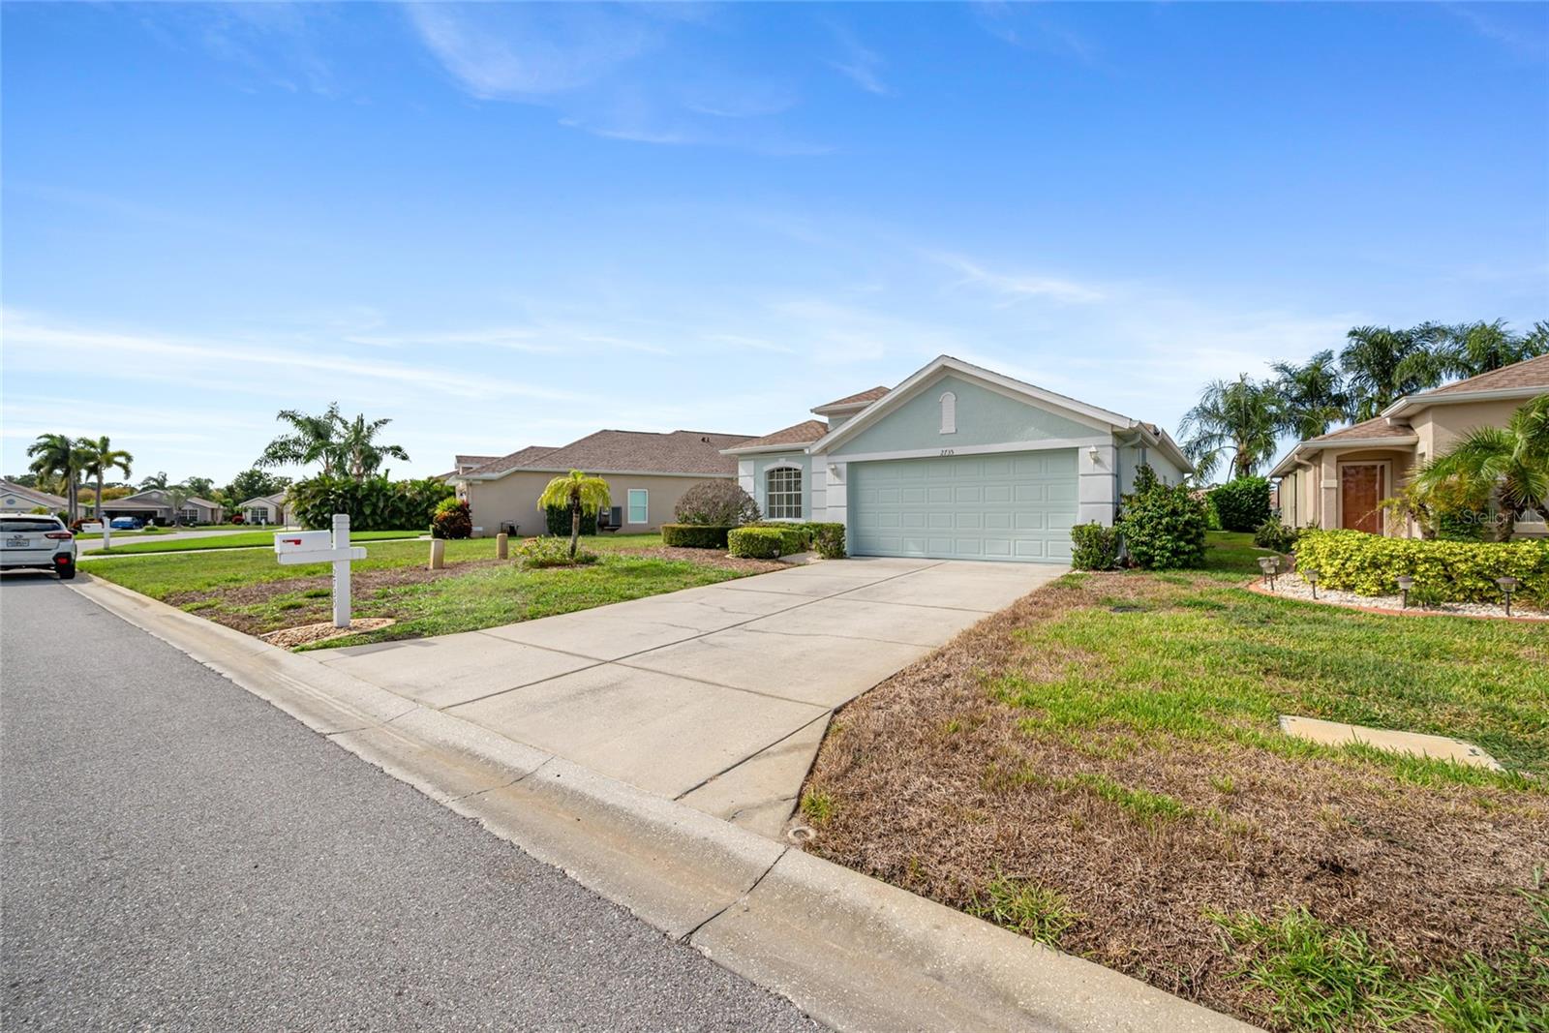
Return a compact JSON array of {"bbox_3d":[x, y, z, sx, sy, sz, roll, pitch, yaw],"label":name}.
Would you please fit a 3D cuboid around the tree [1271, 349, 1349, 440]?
[{"bbox_3d":[32.152,-4.494,36.000,4.600,11.050,4.600,0,0,37],"label":"tree"}]

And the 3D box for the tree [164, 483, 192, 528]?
[{"bbox_3d":[-65.244,-1.144,66.000,2.300,4.850,2.300,0,0,-45],"label":"tree"}]

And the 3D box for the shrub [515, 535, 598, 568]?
[{"bbox_3d":[-5.077,0.799,14.000,1.750,0.550,1.500,0,0,-20],"label":"shrub"}]

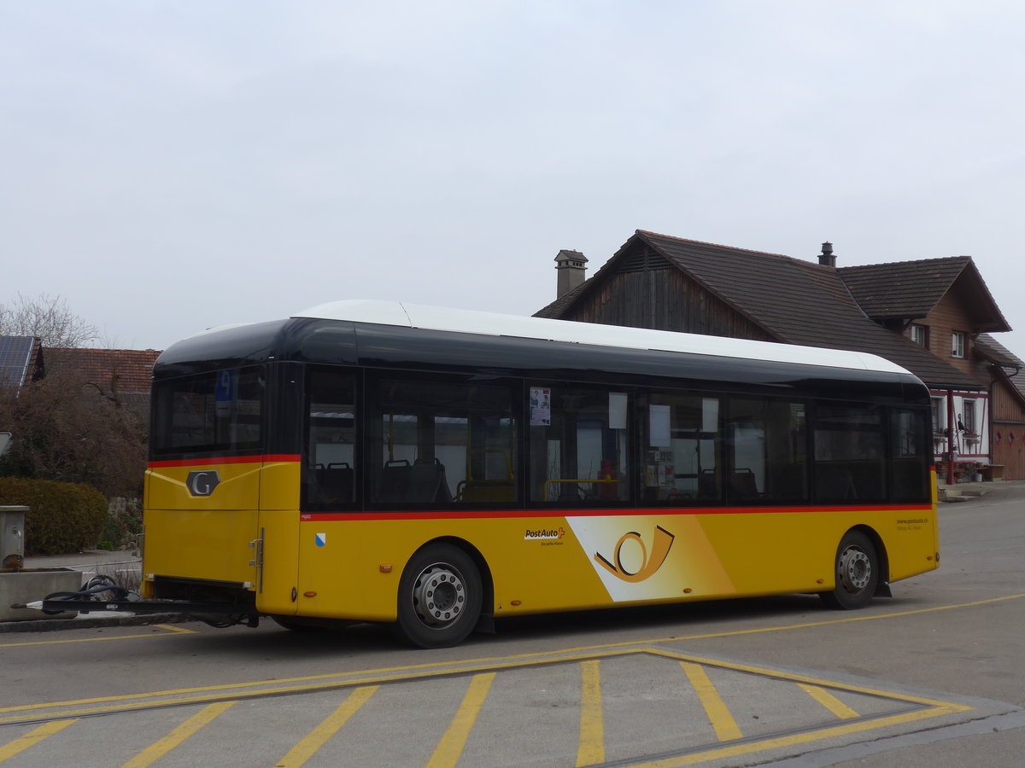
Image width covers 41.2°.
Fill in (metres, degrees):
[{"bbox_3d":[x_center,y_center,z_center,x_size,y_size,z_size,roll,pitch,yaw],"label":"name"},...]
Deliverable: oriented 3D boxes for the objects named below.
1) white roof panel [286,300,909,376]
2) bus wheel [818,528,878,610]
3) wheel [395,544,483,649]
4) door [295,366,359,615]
[{"bbox_3d":[0.966,-0.405,15.259,9.100,0.310,1.980,4,-6,-40],"label":"white roof panel"},{"bbox_3d":[3.925,2.184,16.067,0.945,0.945,0.280,4,-6,-40],"label":"bus wheel"},{"bbox_3d":[-0.733,1.891,12.196,0.945,0.945,0.280,4,-6,-40],"label":"wheel"},{"bbox_3d":[-1.549,0.905,11.405,0.600,2.060,0.090,4,-6,-40],"label":"door"}]

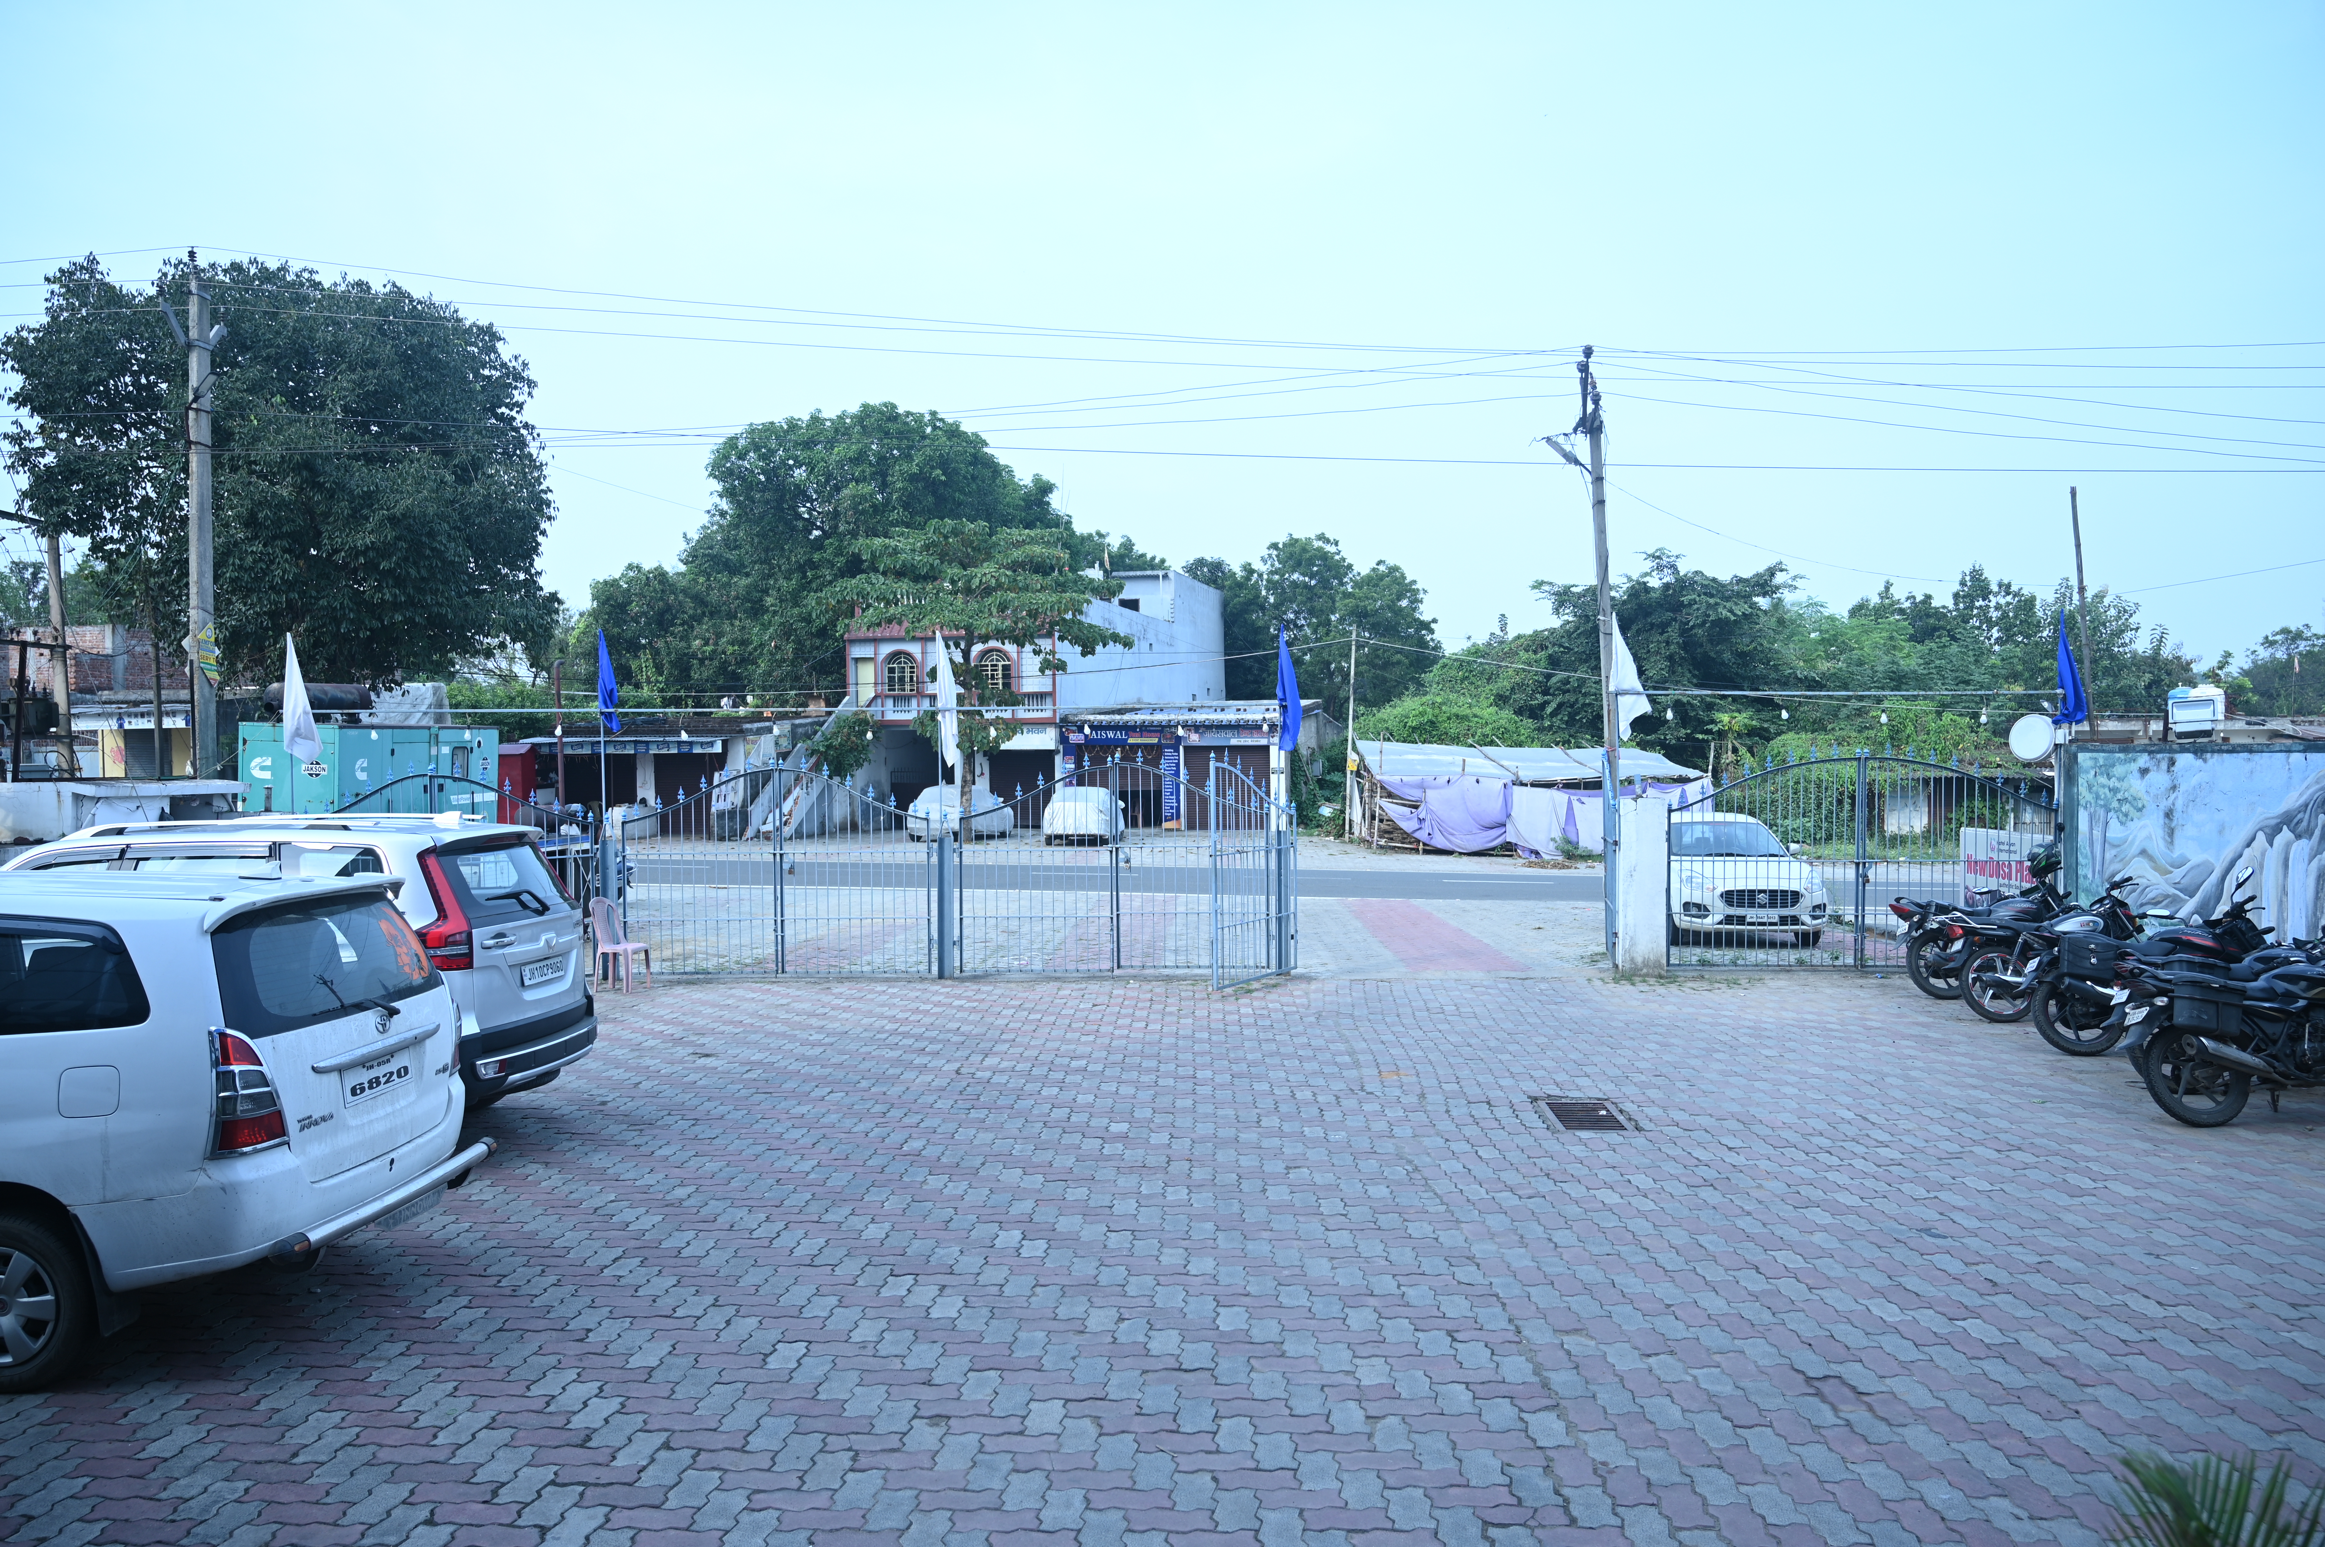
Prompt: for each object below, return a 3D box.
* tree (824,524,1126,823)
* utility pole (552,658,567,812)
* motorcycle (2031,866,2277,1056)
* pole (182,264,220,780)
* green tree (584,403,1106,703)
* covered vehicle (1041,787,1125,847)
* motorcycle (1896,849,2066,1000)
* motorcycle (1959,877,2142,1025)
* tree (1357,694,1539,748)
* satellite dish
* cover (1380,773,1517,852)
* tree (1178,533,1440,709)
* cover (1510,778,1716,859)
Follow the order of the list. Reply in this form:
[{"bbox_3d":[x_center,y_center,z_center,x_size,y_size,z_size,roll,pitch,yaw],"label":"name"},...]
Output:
[{"bbox_3d":[-4.254,-2.079,35.335,7.074,7.270,6.500,0,1,0],"label":"tree"},{"bbox_3d":[-17.088,-0.595,43.977,0.250,5.200,0.180,-1,0,0],"label":"utility pole"},{"bbox_3d":[7.315,1.426,11.075,2.000,1.200,0.760,0,1,8],"label":"motorcycle"},{"bbox_3d":[-10.203,-1.784,16.474,0.300,7.411,0.300,-1,1,-30],"label":"pole"},{"bbox_3d":[-11.977,-5.989,57.932,19.300,15.600,14.500,-1,0,0],"label":"green tree"},{"bbox_3d":[-2.040,1.079,40.605,1.750,1.490,4.000,-1,0,3],"label":"covered vehicle"},{"bbox_3d":[7.259,1.363,13.286,1.980,1.140,0.720,-1,0,3],"label":"motorcycle"},{"bbox_3d":[7.166,1.414,12.164,1.980,1.060,0.720,-1,0,3],"label":"motorcycle"},{"bbox_3d":[7.915,-0.236,42.983,5.000,3.800,4.000,-1,0,0],"label":"tree"},{"bbox_3d":[8.248,-0.341,14.700,0.170,0.450,0.450,-1,1,-33],"label":"satellite dish"},{"bbox_3d":[6.291,0.890,34.500,3.100,1.700,0.350,-1,1,18],"label":"cover"},{"bbox_3d":[5.659,-3.853,59.953,9.800,10.800,8.500,-1,0,0],"label":"tree"},{"bbox_3d":[8.842,0.891,30.479,4.126,1.500,0.400,0,1,12],"label":"cover"}]

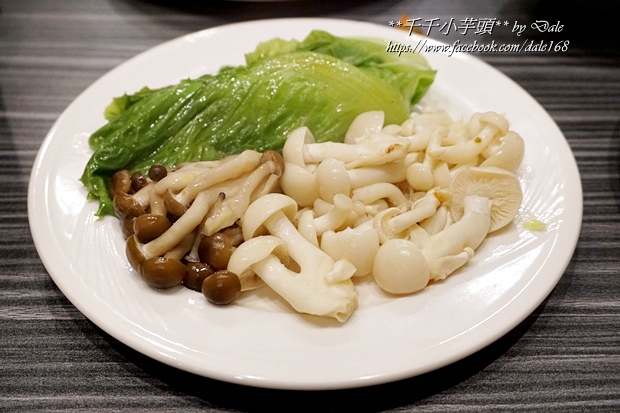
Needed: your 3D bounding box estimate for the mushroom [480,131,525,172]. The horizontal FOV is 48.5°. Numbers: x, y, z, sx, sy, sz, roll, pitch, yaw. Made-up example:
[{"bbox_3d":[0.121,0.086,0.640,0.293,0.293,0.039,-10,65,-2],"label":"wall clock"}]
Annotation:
[{"bbox_3d":[0.087,-0.025,0.311,0.020,0.017,0.019,-12,46,-11],"label":"mushroom"}]

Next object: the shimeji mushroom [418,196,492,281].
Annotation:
[{"bbox_3d":[0.059,0.013,0.281,0.021,0.016,0.038,29,62,26],"label":"shimeji mushroom"}]

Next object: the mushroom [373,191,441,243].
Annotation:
[{"bbox_3d":[0.039,0.004,0.281,0.029,0.015,0.015,-30,52,-21],"label":"mushroom"}]

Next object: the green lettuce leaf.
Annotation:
[{"bbox_3d":[-0.024,-0.050,0.335,0.175,0.035,0.080,-20,48,-18],"label":"green lettuce leaf"}]

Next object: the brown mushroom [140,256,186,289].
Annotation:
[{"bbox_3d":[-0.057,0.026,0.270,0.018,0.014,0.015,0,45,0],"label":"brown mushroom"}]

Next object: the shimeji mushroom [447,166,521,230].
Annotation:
[{"bbox_3d":[0.074,-0.003,0.291,0.030,0.029,0.014,4,19,17],"label":"shimeji mushroom"}]

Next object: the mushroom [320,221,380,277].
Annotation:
[{"bbox_3d":[0.016,0.017,0.277,0.024,0.019,0.021,0,45,0],"label":"mushroom"}]

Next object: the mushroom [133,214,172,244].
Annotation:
[{"bbox_3d":[-0.063,0.009,0.276,0.016,0.013,0.013,0,45,0],"label":"mushroom"}]

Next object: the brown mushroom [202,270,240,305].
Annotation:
[{"bbox_3d":[-0.034,0.031,0.267,0.015,0.013,0.015,0,45,0],"label":"brown mushroom"}]

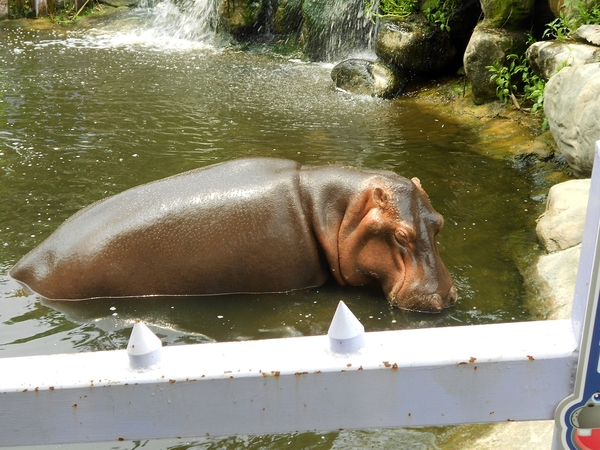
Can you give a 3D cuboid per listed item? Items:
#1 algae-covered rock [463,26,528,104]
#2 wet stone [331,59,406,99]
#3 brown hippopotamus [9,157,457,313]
[{"bbox_3d":[1.918,-1.643,8.435,0.640,0.720,0.580,-2,23,1],"label":"algae-covered rock"},{"bbox_3d":[0.724,-1.625,9.321,0.800,0.480,0.620,-2,23,1],"label":"wet stone"},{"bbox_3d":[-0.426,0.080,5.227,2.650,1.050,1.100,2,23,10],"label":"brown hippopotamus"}]

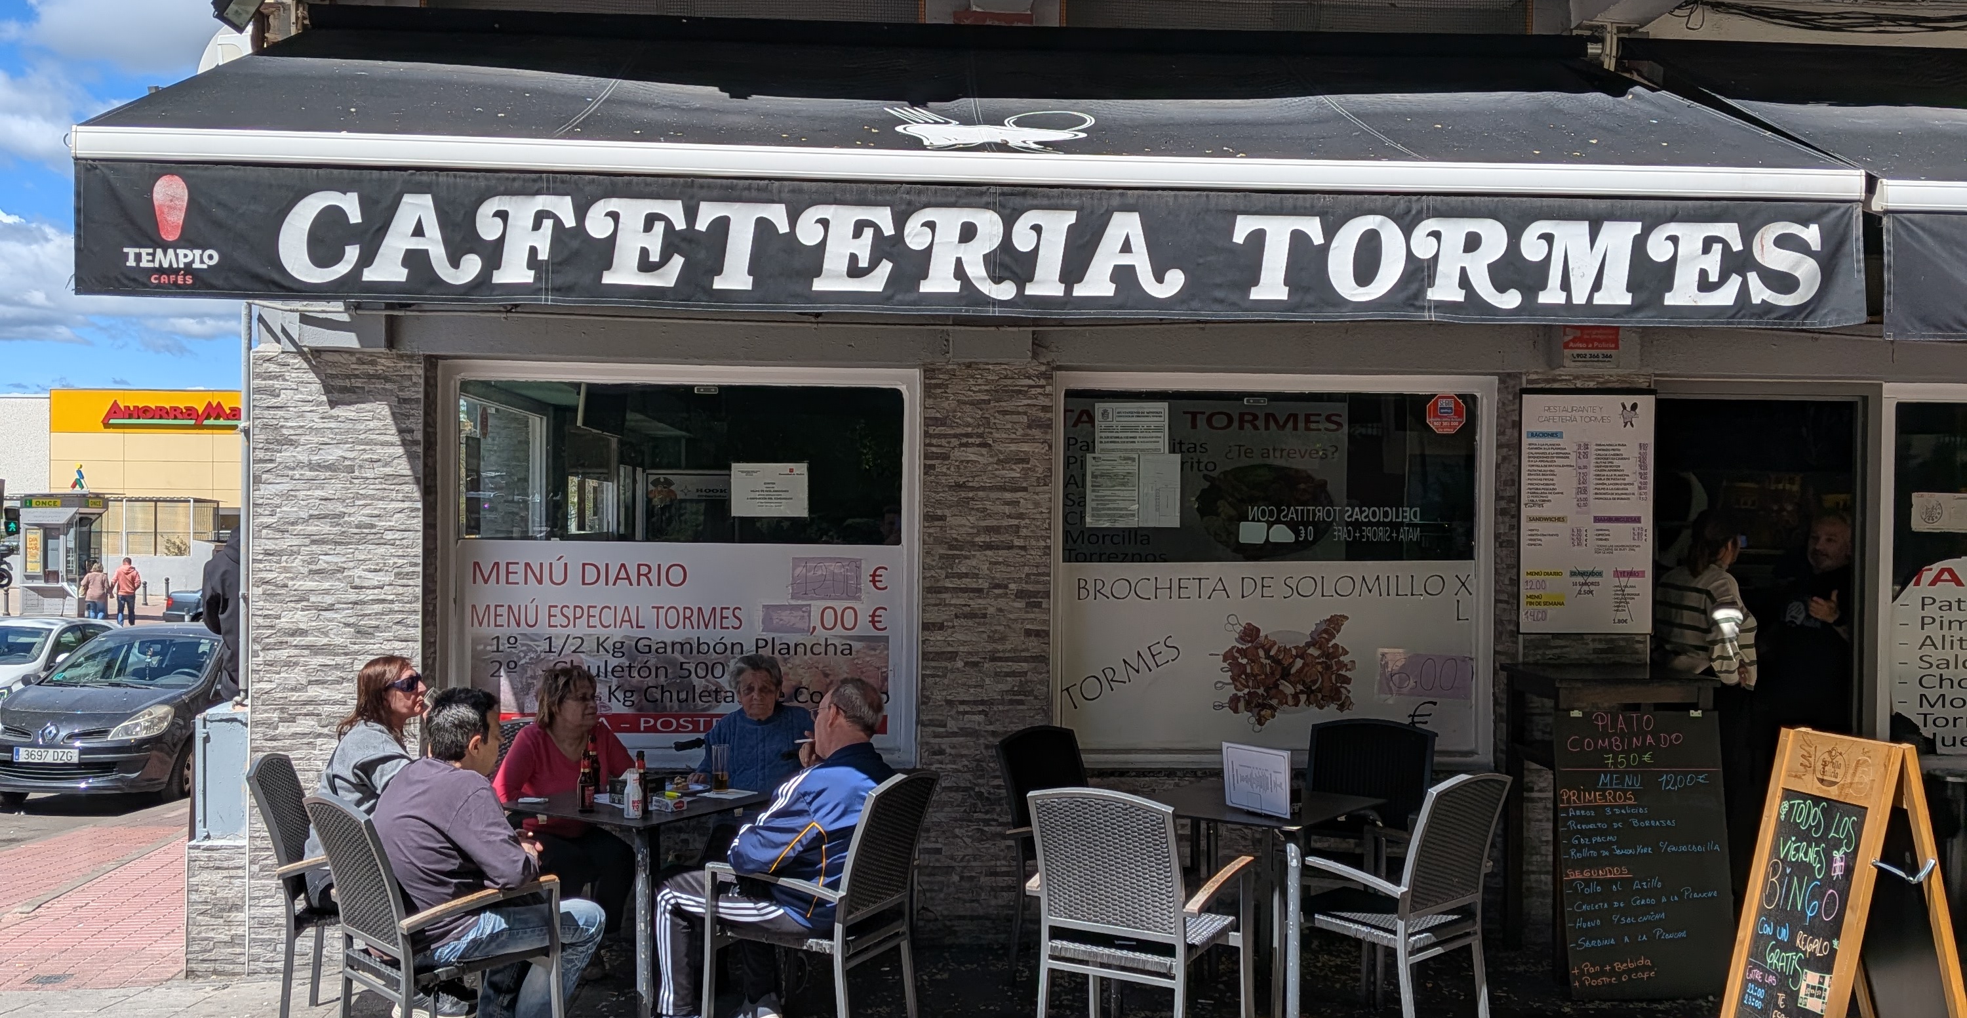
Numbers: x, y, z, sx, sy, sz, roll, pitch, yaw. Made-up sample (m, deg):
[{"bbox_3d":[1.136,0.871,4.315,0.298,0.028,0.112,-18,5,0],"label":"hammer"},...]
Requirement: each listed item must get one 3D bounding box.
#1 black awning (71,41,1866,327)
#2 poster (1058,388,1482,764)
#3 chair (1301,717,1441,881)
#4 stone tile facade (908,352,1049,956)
[{"bbox_3d":[-0.013,-1.103,5.491,4.520,1.210,1.900,1,0,-4],"label":"black awning"},{"bbox_3d":[1.104,0.260,6.954,1.640,1.440,0.040,1,0,-4],"label":"poster"},{"bbox_3d":[1.357,1.313,6.852,0.570,0.935,0.600,1,1,30],"label":"chair"},{"bbox_3d":[0.008,0.580,7.334,0.524,2.367,0.150,1,1,-3],"label":"stone tile facade"}]

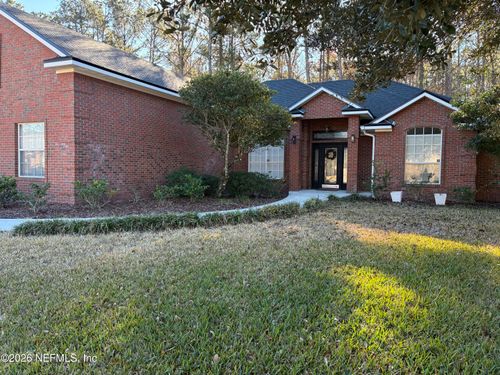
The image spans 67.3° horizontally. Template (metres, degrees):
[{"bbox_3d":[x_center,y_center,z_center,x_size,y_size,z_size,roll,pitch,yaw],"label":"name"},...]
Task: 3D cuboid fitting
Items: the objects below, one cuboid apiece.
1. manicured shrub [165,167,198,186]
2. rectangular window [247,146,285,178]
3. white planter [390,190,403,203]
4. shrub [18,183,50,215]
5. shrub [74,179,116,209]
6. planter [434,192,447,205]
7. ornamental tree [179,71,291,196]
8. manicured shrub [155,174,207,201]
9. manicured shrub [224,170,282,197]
[{"bbox_3d":[-2.426,-0.266,13.300,1.200,0.980,1.000,1,3,0],"label":"manicured shrub"},{"bbox_3d":[0.769,-1.265,17.500,1.780,1.750,0.100,2,3,24],"label":"rectangular window"},{"bbox_3d":[4.721,0.303,12.100,0.380,0.340,0.380,2,3,24],"label":"white planter"},{"bbox_3d":[-4.763,0.243,8.300,0.680,0.700,0.600,1,3,0],"label":"shrub"},{"bbox_3d":[-3.847,0.149,9.350,1.000,0.750,0.850,1,3,0],"label":"shrub"},{"bbox_3d":[5.867,0.358,11.550,0.380,0.340,0.380,2,3,24],"label":"planter"},{"bbox_3d":[-0.545,-1.889,13.200,3.900,4.400,3.500,1,3,0],"label":"ornamental tree"},{"bbox_3d":[-2.258,0.000,12.200,1.650,0.850,1.200,1,3,0],"label":"manicured shrub"},{"bbox_3d":[0.135,-0.116,14.500,2.000,1.000,1.500,2,3,24],"label":"manicured shrub"}]

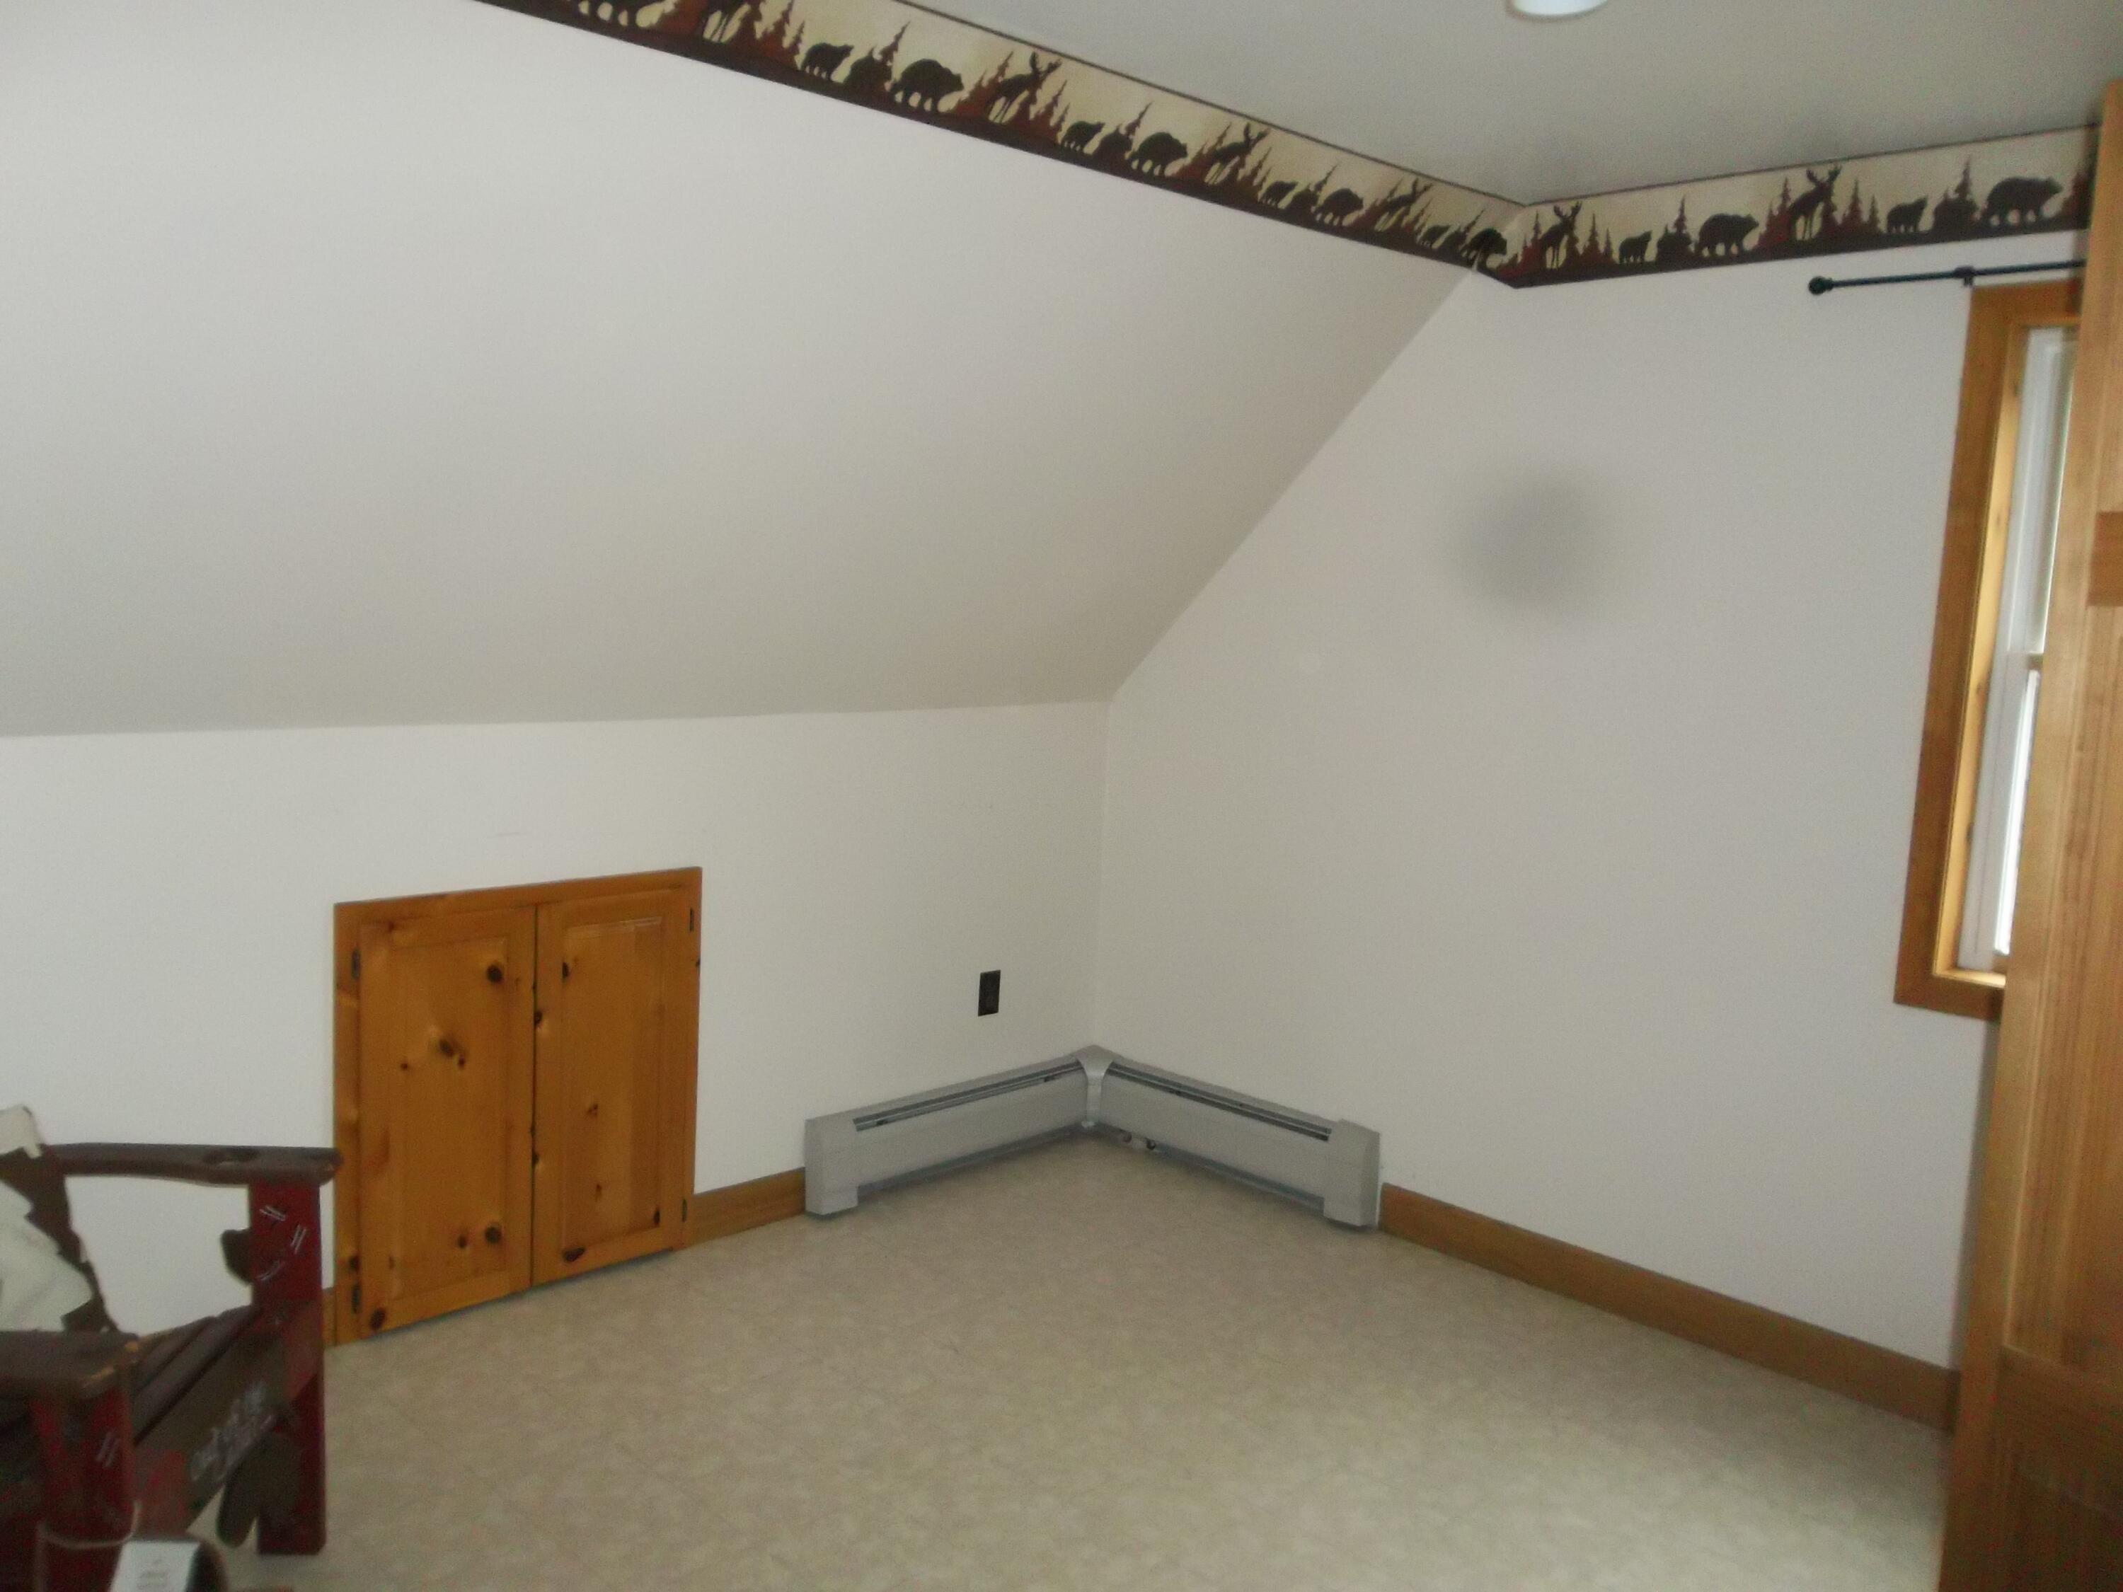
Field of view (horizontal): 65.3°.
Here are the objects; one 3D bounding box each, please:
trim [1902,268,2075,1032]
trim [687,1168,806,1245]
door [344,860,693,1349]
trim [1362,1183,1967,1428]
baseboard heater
[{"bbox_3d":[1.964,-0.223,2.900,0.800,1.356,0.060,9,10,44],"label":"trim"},{"bbox_3d":[-0.751,0.981,3.961,0.307,0.124,0.018,-5,10,-42],"label":"trim"},{"bbox_3d":[-1.143,0.630,3.543,0.807,0.896,0.030,-5,10,-42],"label":"door"},{"bbox_3d":[1.297,1.103,3.651,1.378,0.124,0.018,9,10,44],"label":"trim"},{"bbox_3d":[0.085,0.933,4.093,1.085,0.250,0.974,-5,10,-44],"label":"baseboard heater"}]

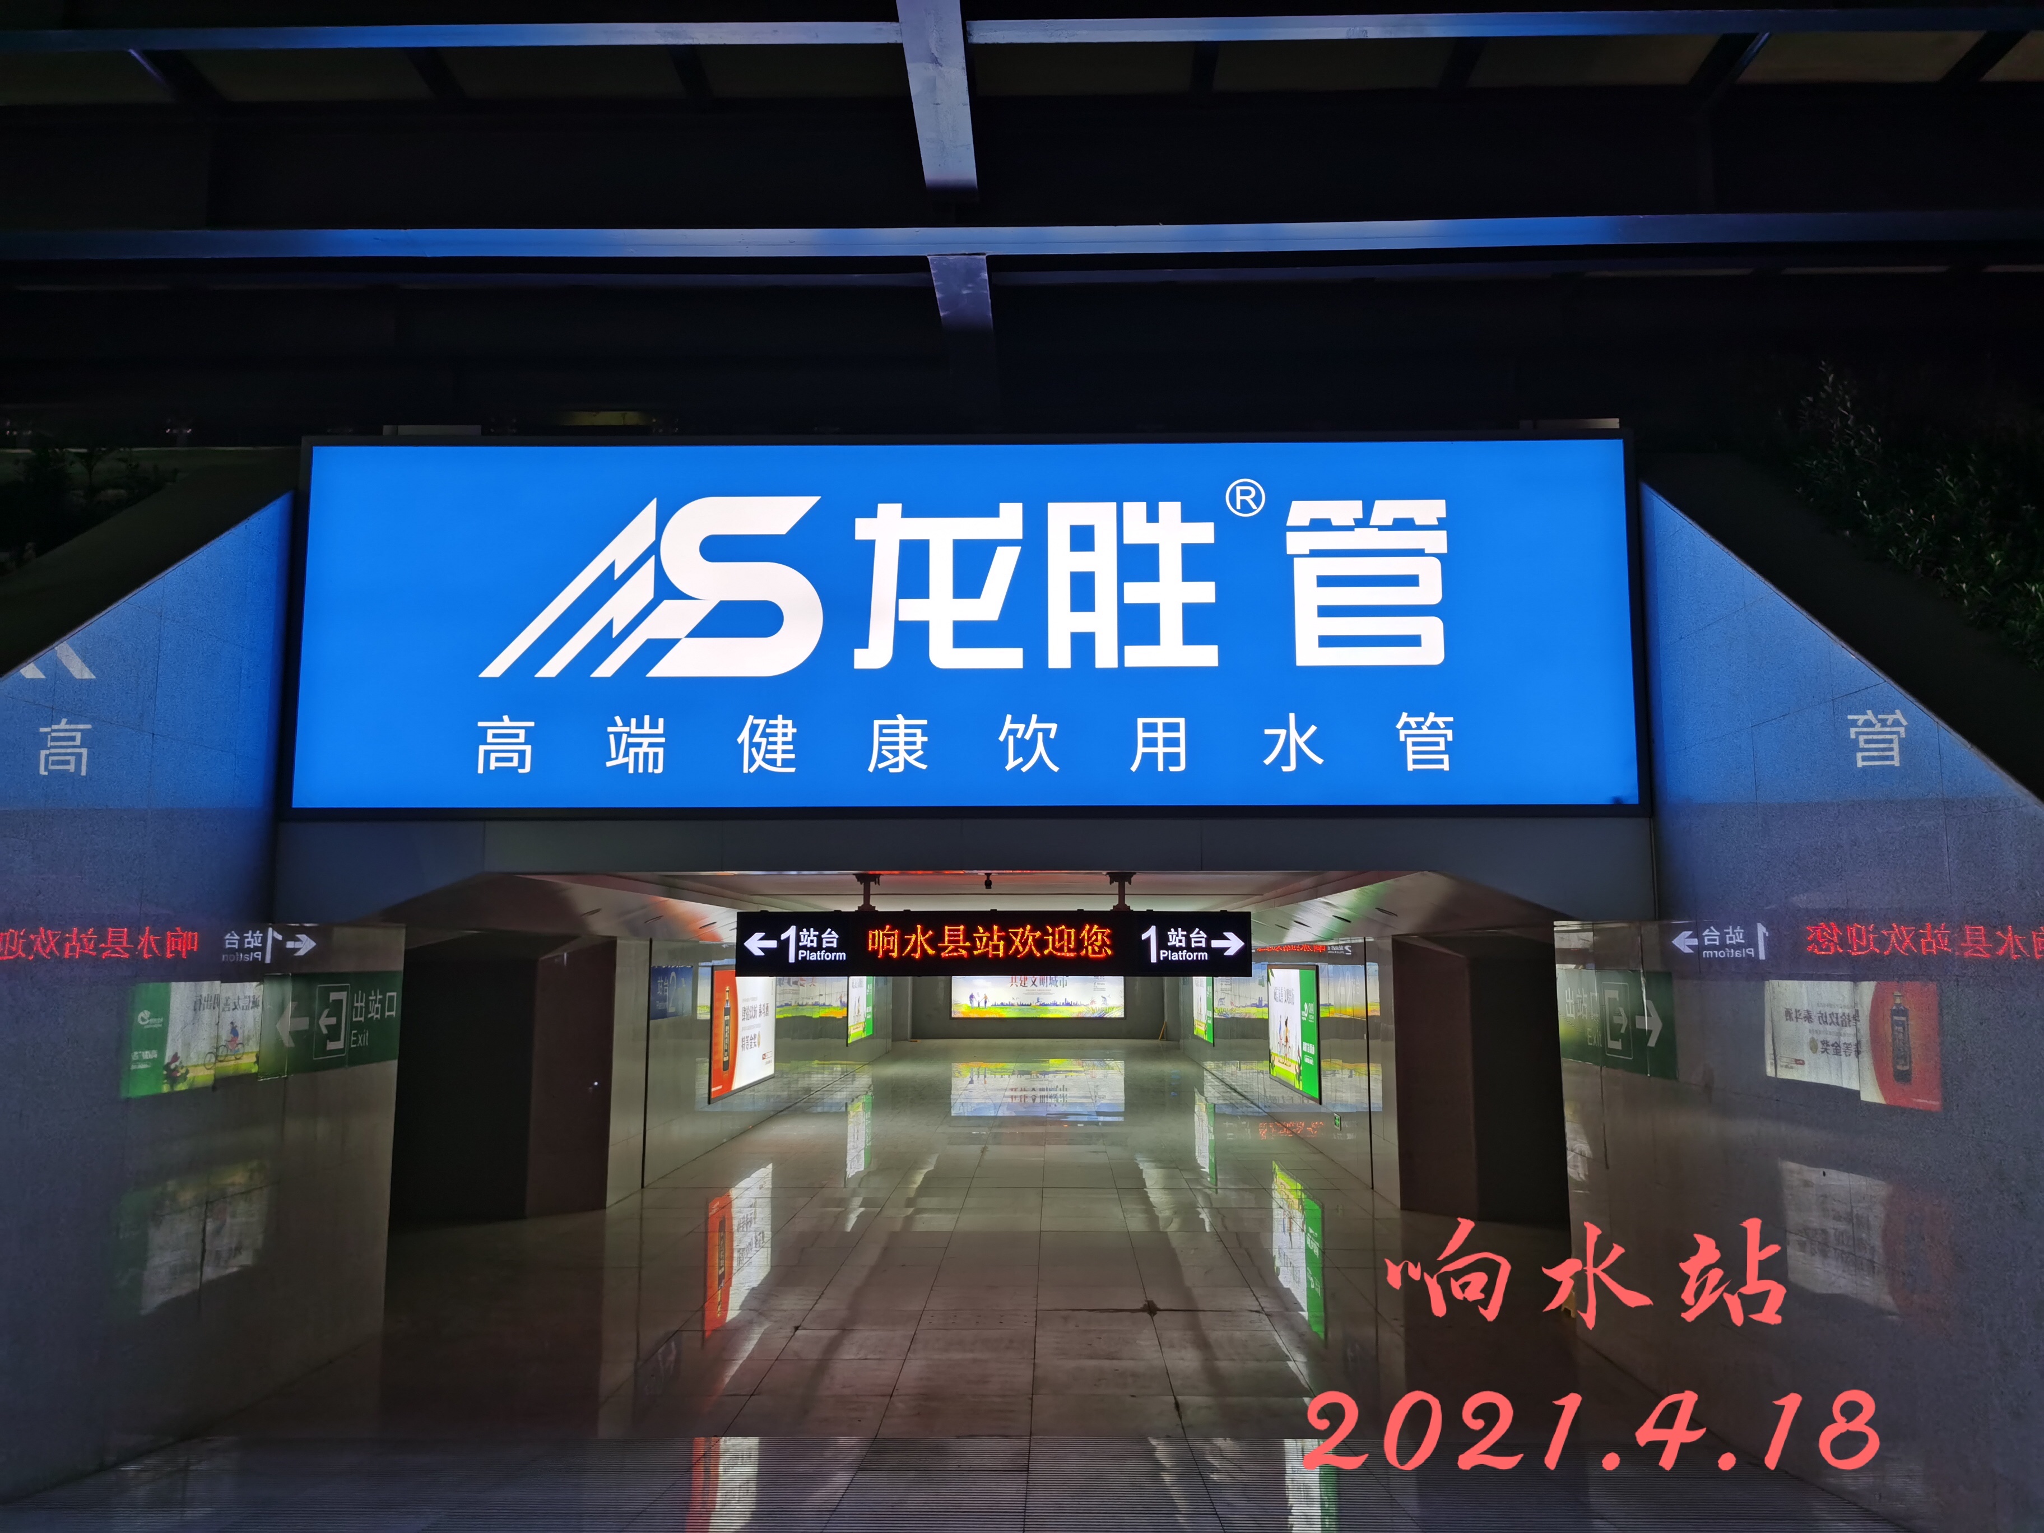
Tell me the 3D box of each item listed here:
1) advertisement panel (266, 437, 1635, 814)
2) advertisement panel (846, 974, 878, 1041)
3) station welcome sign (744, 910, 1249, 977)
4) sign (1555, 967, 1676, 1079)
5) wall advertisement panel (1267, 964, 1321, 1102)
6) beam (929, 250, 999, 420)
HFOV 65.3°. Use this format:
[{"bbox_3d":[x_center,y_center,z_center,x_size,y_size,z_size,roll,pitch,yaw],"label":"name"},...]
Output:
[{"bbox_3d":[-0.320,-0.828,9.355,7.830,2.256,0.200,0,-7,1],"label":"advertisement panel"},{"bbox_3d":[-3.633,5.402,36.600,0.120,1.734,4.920,0,-7,1],"label":"advertisement panel"},{"bbox_3d":[-0.228,1.528,13.676,4.453,0.576,0.200,0,-7,1],"label":"station welcome sign"},{"bbox_3d":[3.623,1.578,9.944,0.060,0.593,2.066,0,-7,1],"label":"sign"},{"bbox_3d":[3.867,3.730,22.863,0.120,1.739,4.871,0,-7,1],"label":"wall advertisement panel"},{"bbox_3d":[-0.313,-2.717,9.782,0.314,0.300,2.616,0,-7,1],"label":"beam"}]

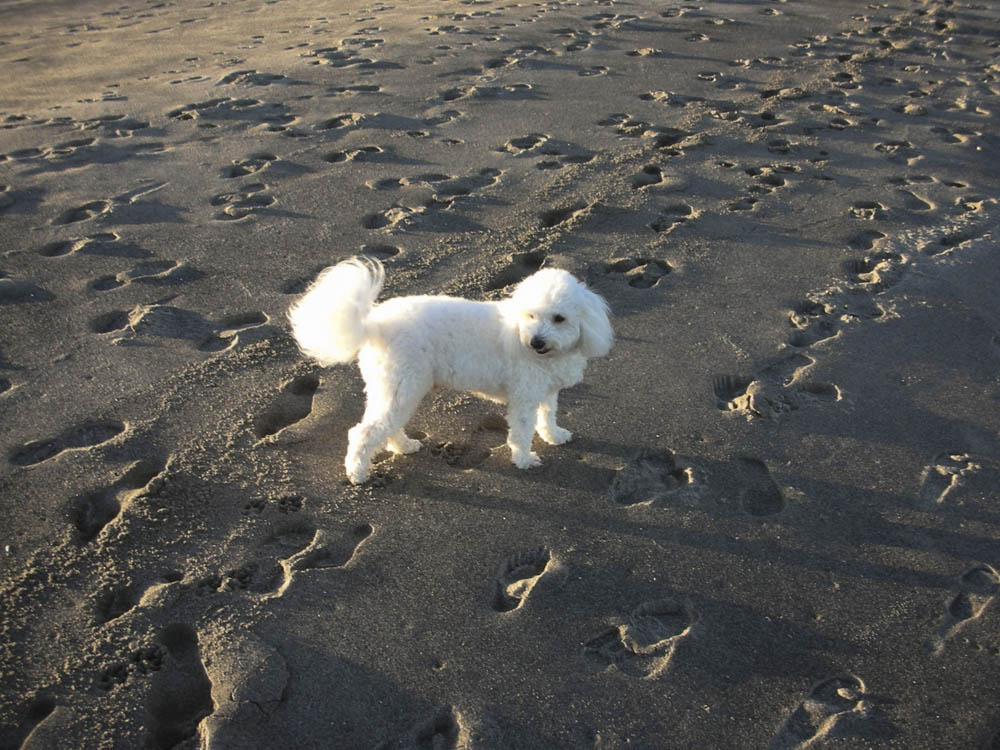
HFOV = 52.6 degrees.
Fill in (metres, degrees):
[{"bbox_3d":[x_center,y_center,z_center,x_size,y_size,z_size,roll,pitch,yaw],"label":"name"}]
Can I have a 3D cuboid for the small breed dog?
[{"bbox_3d":[-0.097,-0.021,2.120,0.658,0.484,0.230,-2,31,-3],"label":"small breed dog"}]

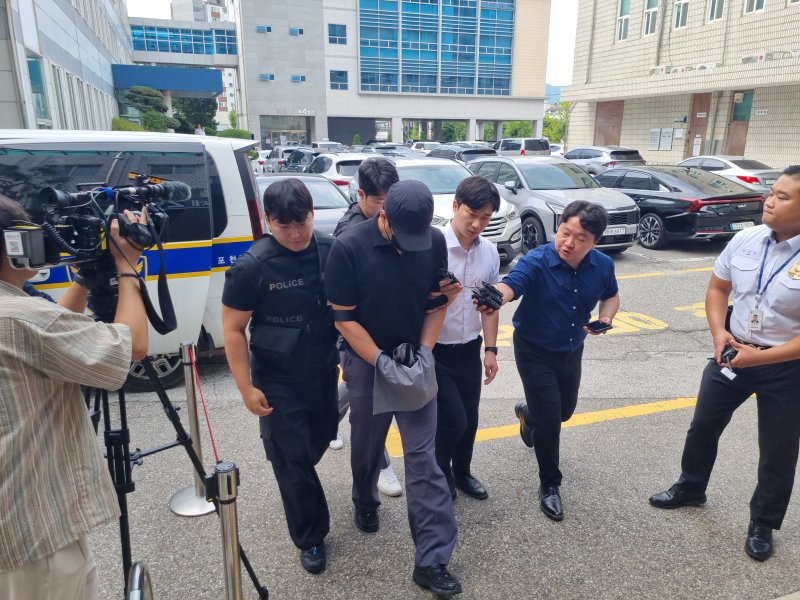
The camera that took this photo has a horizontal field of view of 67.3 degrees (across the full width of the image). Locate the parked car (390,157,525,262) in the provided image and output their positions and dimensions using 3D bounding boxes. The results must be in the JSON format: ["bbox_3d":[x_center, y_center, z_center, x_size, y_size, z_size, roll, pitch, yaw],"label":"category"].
[{"bbox_3d":[0.400,-1.644,10.480,1.880,1.690,4.720,-5,16,-20],"label":"parked car"}]

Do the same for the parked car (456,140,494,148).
[{"bbox_3d":[5.300,-10.225,42.293,1.850,1.680,4.650,-5,16,-19],"label":"parked car"}]

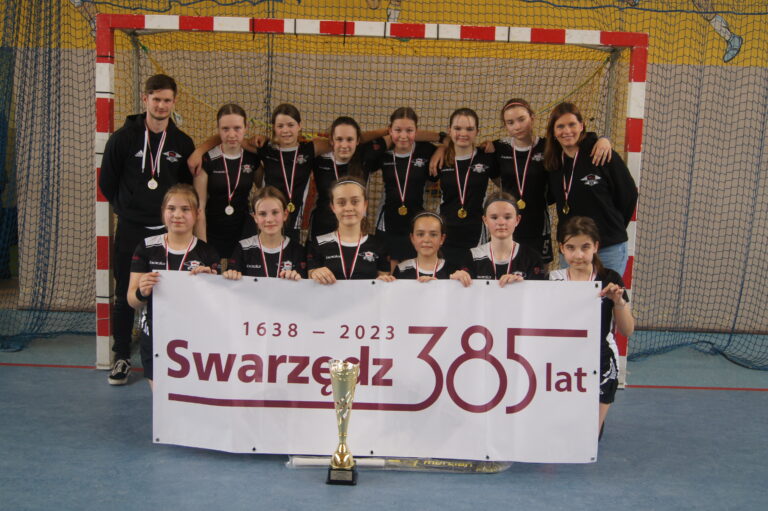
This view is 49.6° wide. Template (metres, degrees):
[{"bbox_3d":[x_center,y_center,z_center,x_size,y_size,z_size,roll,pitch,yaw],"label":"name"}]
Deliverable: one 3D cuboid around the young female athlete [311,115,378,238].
[{"bbox_3d":[-0.220,0.008,4.600,0.540,1.530,0.340,2,6,0],"label":"young female athlete"}]

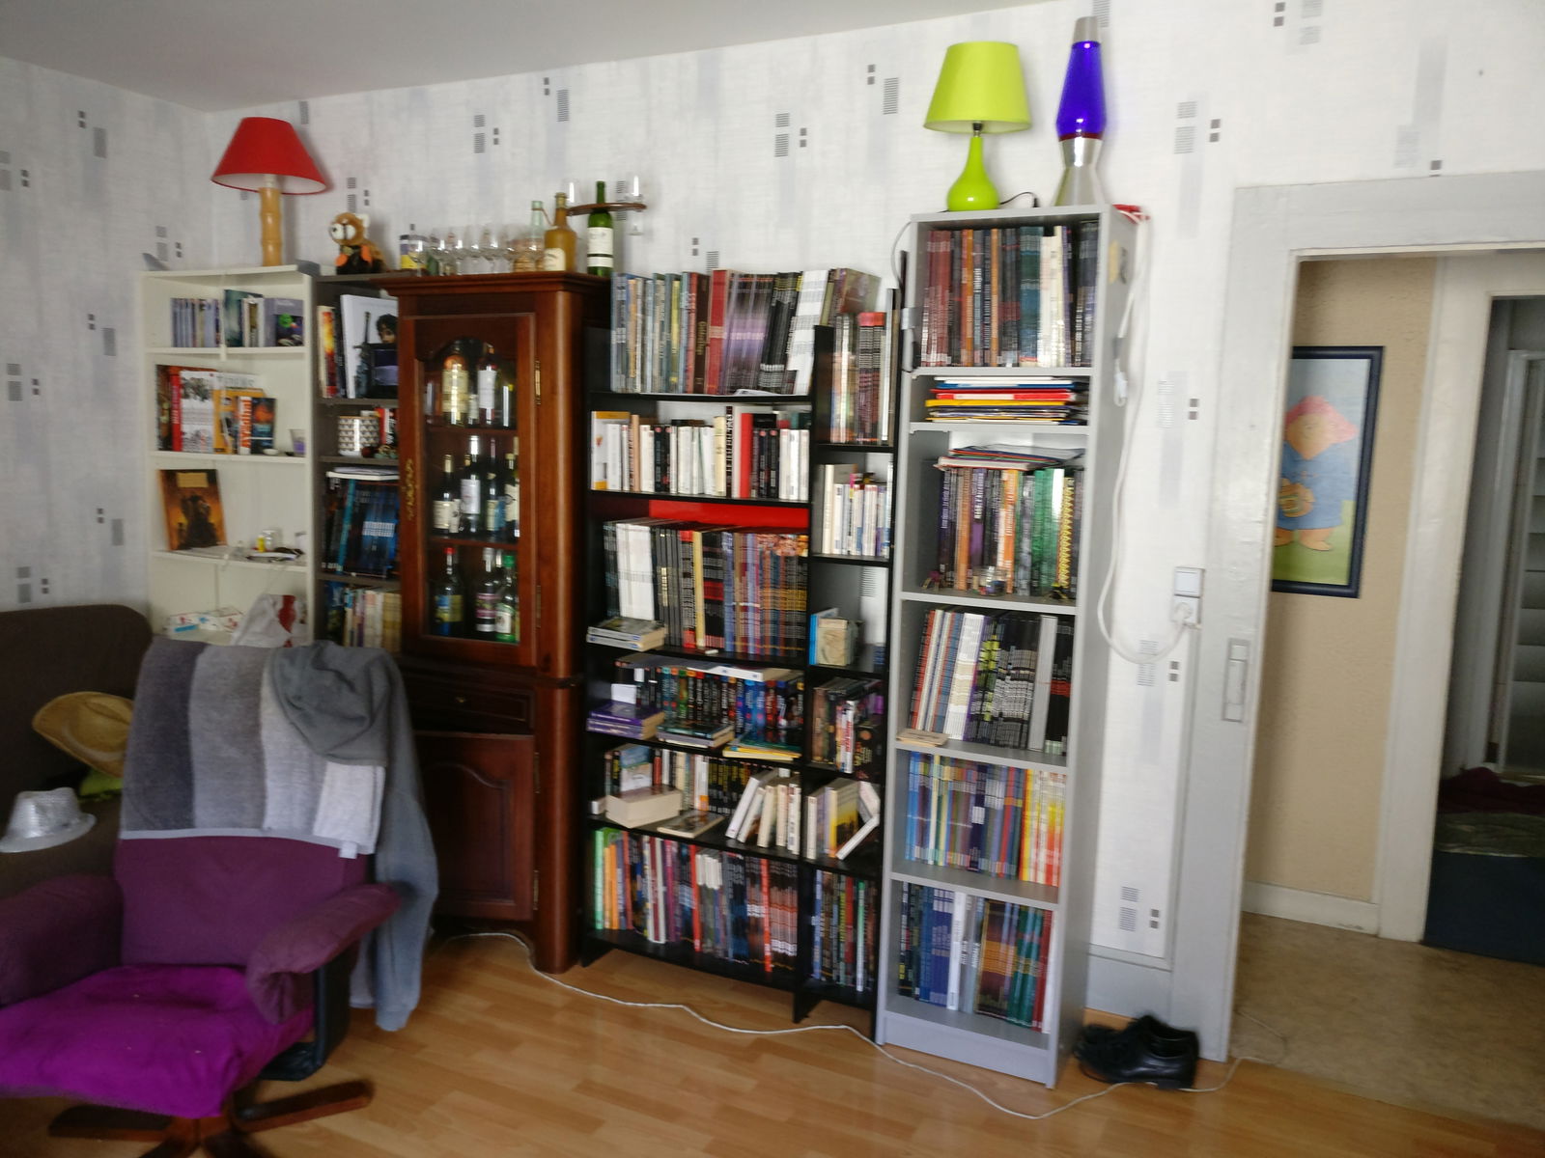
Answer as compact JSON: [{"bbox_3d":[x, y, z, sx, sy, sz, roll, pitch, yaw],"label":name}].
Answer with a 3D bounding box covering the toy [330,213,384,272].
[{"bbox_3d":[-1.331,-1.069,4.007,0.165,0.205,0.170,6,8,30],"label":"toy"}]

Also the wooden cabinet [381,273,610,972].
[{"bbox_3d":[-0.730,0.118,3.613,0.665,1.892,0.480,5,8,27],"label":"wooden cabinet"}]

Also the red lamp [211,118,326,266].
[{"bbox_3d":[-1.643,-1.253,4.091,0.355,0.465,0.355,5,8,27],"label":"red lamp"}]

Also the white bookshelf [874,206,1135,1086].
[{"bbox_3d":[0.562,0.166,3.038,0.453,2.016,0.305,5,8,27],"label":"white bookshelf"}]

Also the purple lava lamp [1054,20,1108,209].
[{"bbox_3d":[0.709,-1.035,2.822,0.117,0.432,0.117,5,8,27],"label":"purple lava lamp"}]

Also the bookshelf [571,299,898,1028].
[{"bbox_3d":[-0.043,0.188,3.349,0.885,1.860,0.320,5,8,27],"label":"bookshelf"}]

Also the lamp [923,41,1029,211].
[{"bbox_3d":[0.480,-1.037,2.940,0.250,0.390,0.250,5,8,27],"label":"lamp"}]

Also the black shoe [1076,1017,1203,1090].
[{"bbox_3d":[0.891,1.131,3.041,0.295,0.120,0.225,4,8,20],"label":"black shoe"}]

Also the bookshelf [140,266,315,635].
[{"bbox_3d":[-1.773,-0.054,4.364,0.790,1.985,0.285,5,8,27],"label":"bookshelf"}]

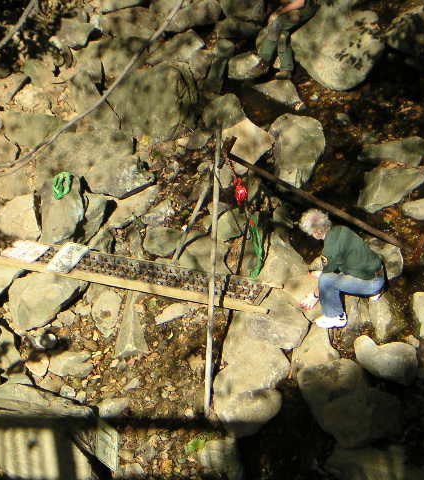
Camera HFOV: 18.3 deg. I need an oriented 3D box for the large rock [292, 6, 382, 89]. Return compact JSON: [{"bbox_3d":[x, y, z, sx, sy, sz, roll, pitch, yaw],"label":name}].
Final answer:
[{"bbox_3d":[1.379,-2.088,14.312,1.003,0.670,0.957,0,40,0],"label":"large rock"}]

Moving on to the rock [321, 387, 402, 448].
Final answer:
[{"bbox_3d":[1.183,1.404,10.384,0.649,0.297,0.495,0,40,0],"label":"rock"}]

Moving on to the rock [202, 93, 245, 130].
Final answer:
[{"bbox_3d":[0.109,-1.214,12.400,0.385,0.230,0.320,0,40,0],"label":"rock"}]

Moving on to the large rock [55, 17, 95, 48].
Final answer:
[{"bbox_3d":[-1.451,-2.195,13.951,0.440,0.200,0.280,-7,41,-8],"label":"large rock"}]

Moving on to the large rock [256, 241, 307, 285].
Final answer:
[{"bbox_3d":[0.617,0.209,11.653,0.444,0.247,0.379,0,40,0],"label":"large rock"}]

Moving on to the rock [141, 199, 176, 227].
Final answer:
[{"bbox_3d":[-0.478,-0.241,11.521,0.310,0.180,0.250,0,42,0],"label":"rock"}]

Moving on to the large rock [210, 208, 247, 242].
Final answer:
[{"bbox_3d":[0.144,-0.126,11.439,0.320,0.240,0.270,0,42,0],"label":"large rock"}]

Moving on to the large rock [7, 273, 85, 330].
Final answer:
[{"bbox_3d":[-1.365,0.507,10.886,0.620,0.280,0.440,-8,42,-9],"label":"large rock"}]

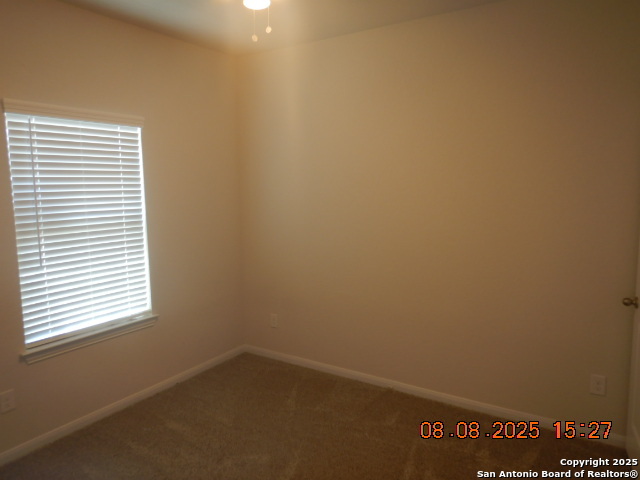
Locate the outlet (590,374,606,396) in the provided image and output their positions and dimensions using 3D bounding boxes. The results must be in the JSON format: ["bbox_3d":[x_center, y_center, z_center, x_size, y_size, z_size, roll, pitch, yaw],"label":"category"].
[{"bbox_3d":[1.669,0.877,2.661,0.070,0.117,0.012,4,8,33],"label":"outlet"}]

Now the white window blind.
[{"bbox_3d":[-1.490,-0.101,2.885,0.075,1.420,0.880,4,8,33],"label":"white window blind"}]

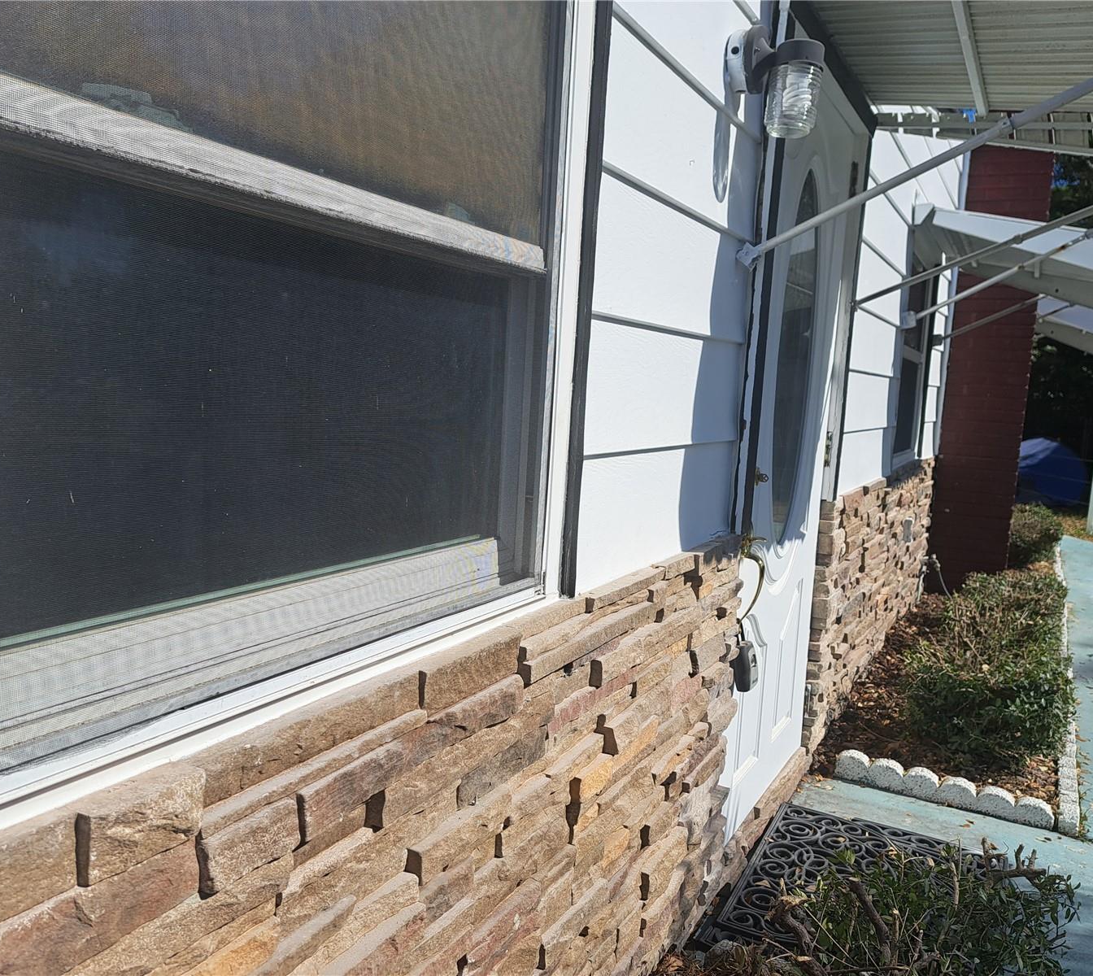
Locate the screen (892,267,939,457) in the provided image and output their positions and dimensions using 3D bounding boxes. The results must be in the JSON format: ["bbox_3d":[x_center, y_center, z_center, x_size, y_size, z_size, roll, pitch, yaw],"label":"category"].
[{"bbox_3d":[1.724,-0.604,4.247,0.070,1.020,0.880,7,8,29],"label":"screen"}]

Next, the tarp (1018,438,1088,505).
[{"bbox_3d":[6.605,-0.210,12.000,1.250,0.920,1.000,7,8,29],"label":"tarp"}]

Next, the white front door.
[{"bbox_3d":[0.683,-0.068,2.580,0.070,2.030,0.920,7,8,29],"label":"white front door"}]

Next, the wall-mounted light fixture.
[{"bbox_3d":[0.425,-0.746,1.655,0.165,0.200,0.120,7,8,29],"label":"wall-mounted light fixture"}]

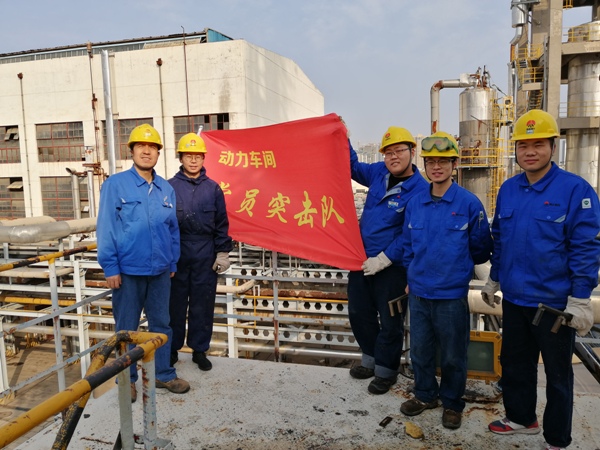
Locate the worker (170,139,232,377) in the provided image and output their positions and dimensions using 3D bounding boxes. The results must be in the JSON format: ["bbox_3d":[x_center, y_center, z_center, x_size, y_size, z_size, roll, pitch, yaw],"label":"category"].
[{"bbox_3d":[-0.848,0.202,3.690,0.550,1.824,0.350,-3,6,-14],"label":"worker"}]

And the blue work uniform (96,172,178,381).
[{"bbox_3d":[-1.089,0.372,3.175,0.510,1.496,0.290,-5,7,-32],"label":"blue work uniform"}]

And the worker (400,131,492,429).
[{"bbox_3d":[0.873,0.309,2.809,0.490,1.706,0.340,3,7,34],"label":"worker"}]

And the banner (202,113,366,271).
[{"bbox_3d":[-0.187,-0.259,3.524,1.490,1.060,0.150,2,7,33],"label":"banner"}]

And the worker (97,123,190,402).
[{"bbox_3d":[-1.058,0.253,3.163,0.520,1.833,0.350,-5,7,-32],"label":"worker"}]

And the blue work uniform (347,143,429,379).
[{"bbox_3d":[0.615,0.259,3.252,0.560,1.591,0.380,3,7,37],"label":"blue work uniform"}]

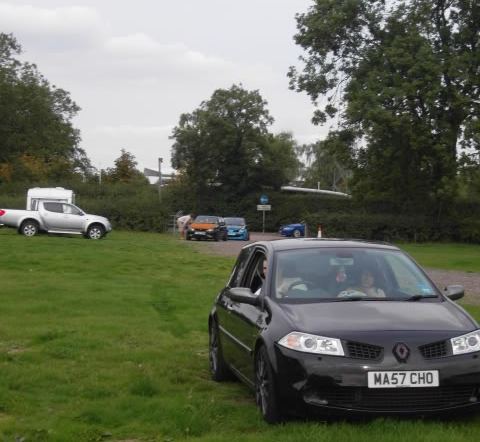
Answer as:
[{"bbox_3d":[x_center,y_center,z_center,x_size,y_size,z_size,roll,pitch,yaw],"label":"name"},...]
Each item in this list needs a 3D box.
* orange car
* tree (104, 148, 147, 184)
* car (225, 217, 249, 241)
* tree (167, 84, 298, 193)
[{"bbox_3d":[-1.800,0.390,66.800,1.660,1.420,3.800,0,1,8],"label":"orange car"},{"bbox_3d":[-9.051,-2.411,95.000,3.400,6.300,3.400,0,1,0],"label":"tree"},{"bbox_3d":[-0.430,0.410,69.000,1.760,1.420,4.000,0,1,6],"label":"car"},{"bbox_3d":[-0.444,-5.125,97.000,10.000,11.600,9.600,0,1,0],"label":"tree"}]

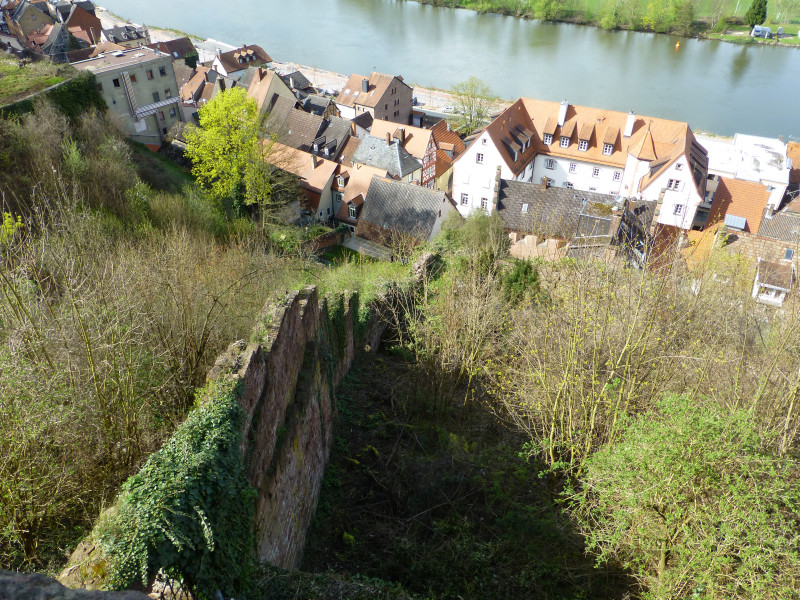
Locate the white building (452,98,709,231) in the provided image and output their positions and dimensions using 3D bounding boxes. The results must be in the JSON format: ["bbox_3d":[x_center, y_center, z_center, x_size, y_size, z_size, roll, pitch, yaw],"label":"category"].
[{"bbox_3d":[28.898,-20.758,91.379,35.616,15.624,22.680,17,38,24],"label":"white building"}]

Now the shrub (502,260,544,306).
[{"bbox_3d":[12.397,-1.807,58.000,3.900,3.800,3.600,-1,34,0],"label":"shrub"}]

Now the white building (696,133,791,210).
[{"bbox_3d":[55.532,-20.571,97.377,14.112,8.232,22.260,16,37,23],"label":"white building"}]

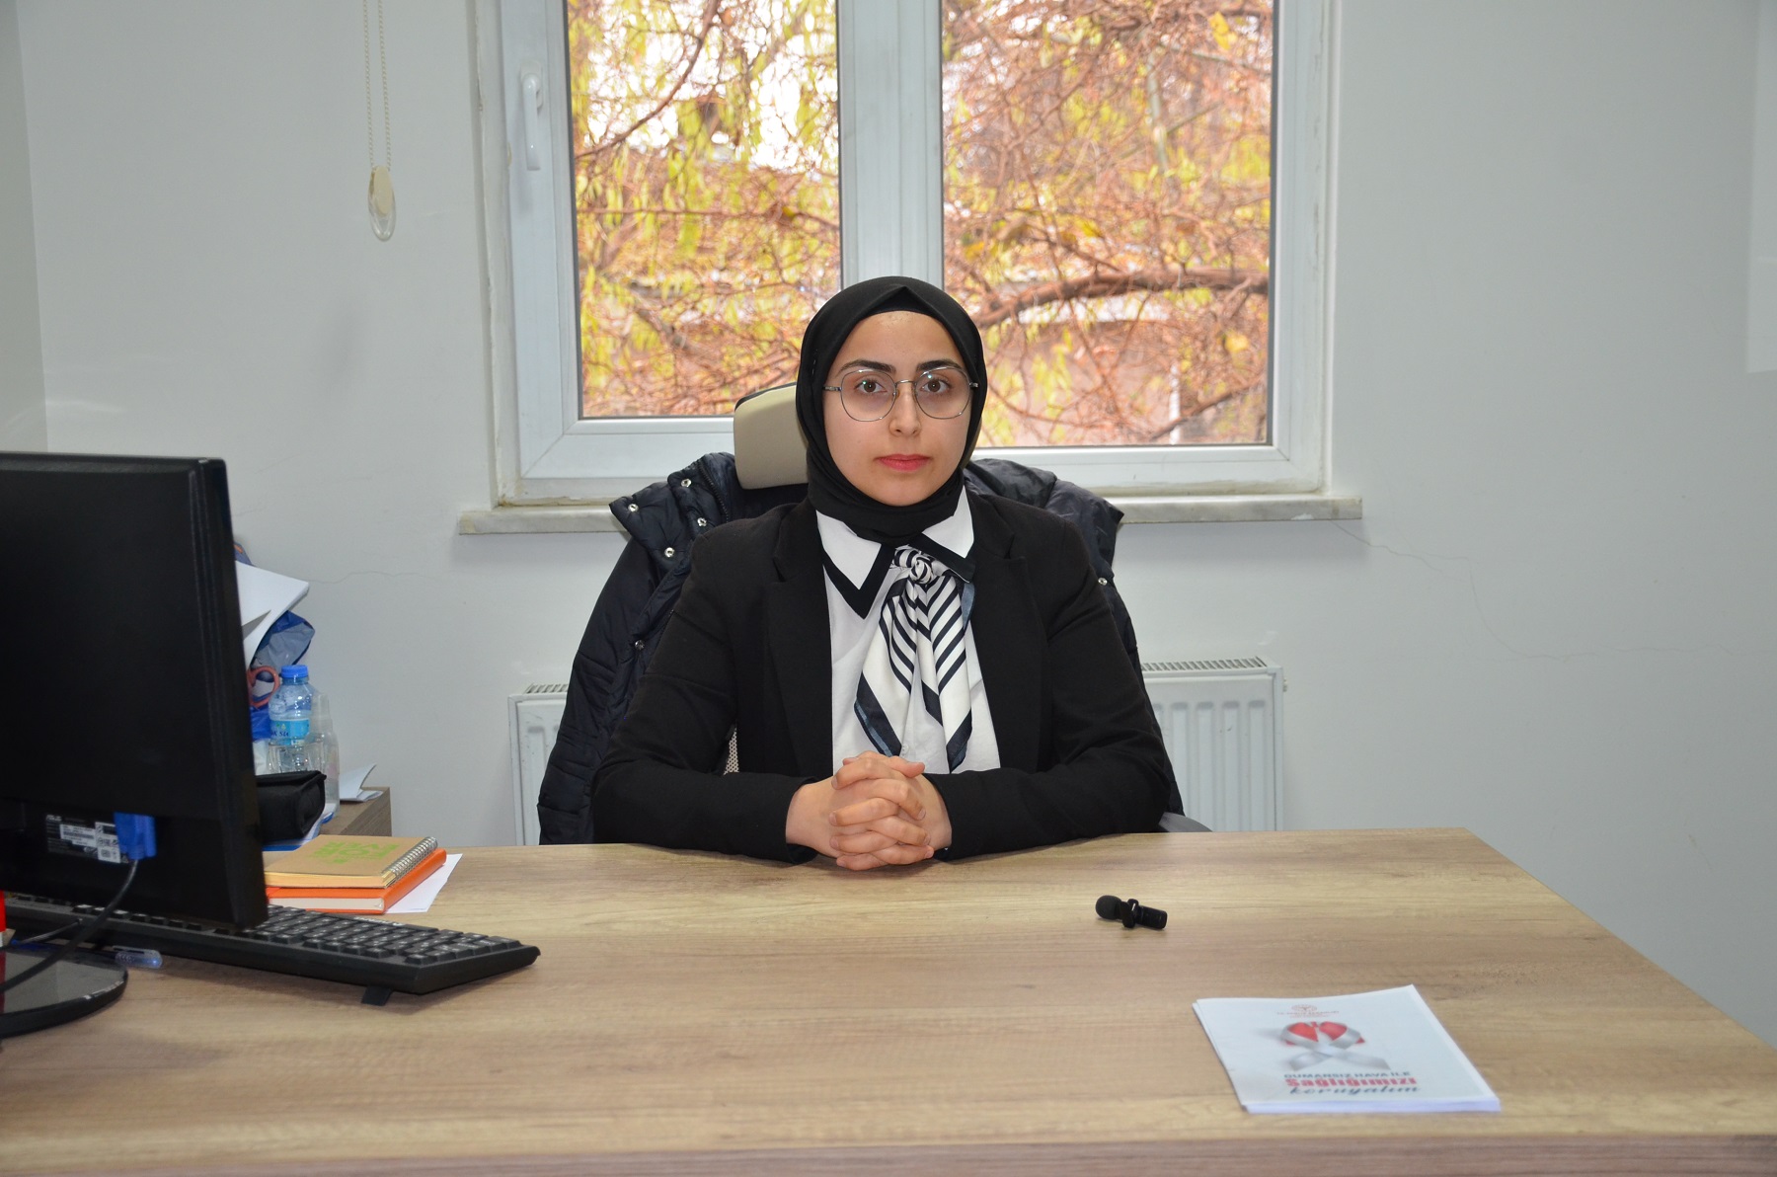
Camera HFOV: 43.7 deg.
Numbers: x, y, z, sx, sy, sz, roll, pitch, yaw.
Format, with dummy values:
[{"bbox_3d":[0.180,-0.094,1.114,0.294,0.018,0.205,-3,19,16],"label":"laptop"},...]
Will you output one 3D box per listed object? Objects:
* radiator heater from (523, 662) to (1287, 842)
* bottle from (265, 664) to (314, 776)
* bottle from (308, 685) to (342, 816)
[{"bbox_3d":[0.019,0.410,2.957,1.000,0.600,0.100,-2,9,-1],"label":"radiator heater"},{"bbox_3d":[-0.661,0.170,2.480,0.061,0.170,0.061,-1,9,-1],"label":"bottle"},{"bbox_3d":[-0.620,0.180,2.430,0.043,0.146,0.043,-1,9,-1],"label":"bottle"}]

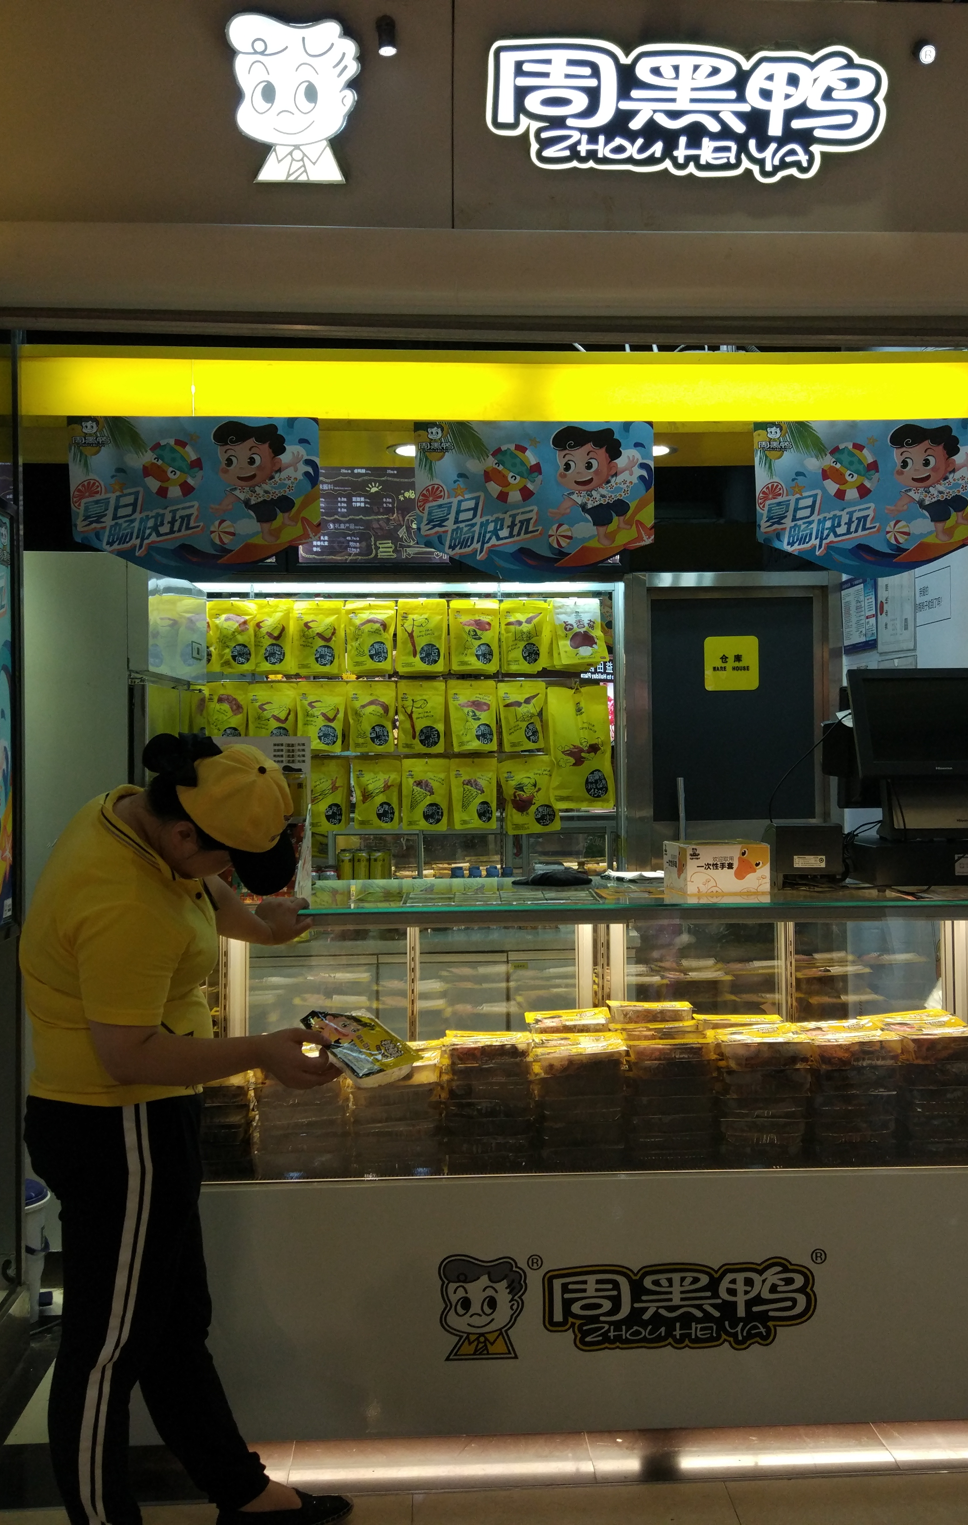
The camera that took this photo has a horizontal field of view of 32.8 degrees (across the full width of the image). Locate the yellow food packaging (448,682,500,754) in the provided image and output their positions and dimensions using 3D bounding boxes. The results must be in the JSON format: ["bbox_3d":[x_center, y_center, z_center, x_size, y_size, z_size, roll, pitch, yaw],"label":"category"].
[{"bbox_3d":[-0.034,-0.151,5.408,0.164,0.235,0.040,-1,0,-3],"label":"yellow food packaging"}]

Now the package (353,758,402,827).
[{"bbox_3d":[-0.329,0.098,5.081,0.145,0.214,0.045,0,-1,-3],"label":"package"}]

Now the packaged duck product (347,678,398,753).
[{"bbox_3d":[-0.364,-0.156,5.388,0.161,0.235,0.040,-1,0,-3],"label":"packaged duck product"}]

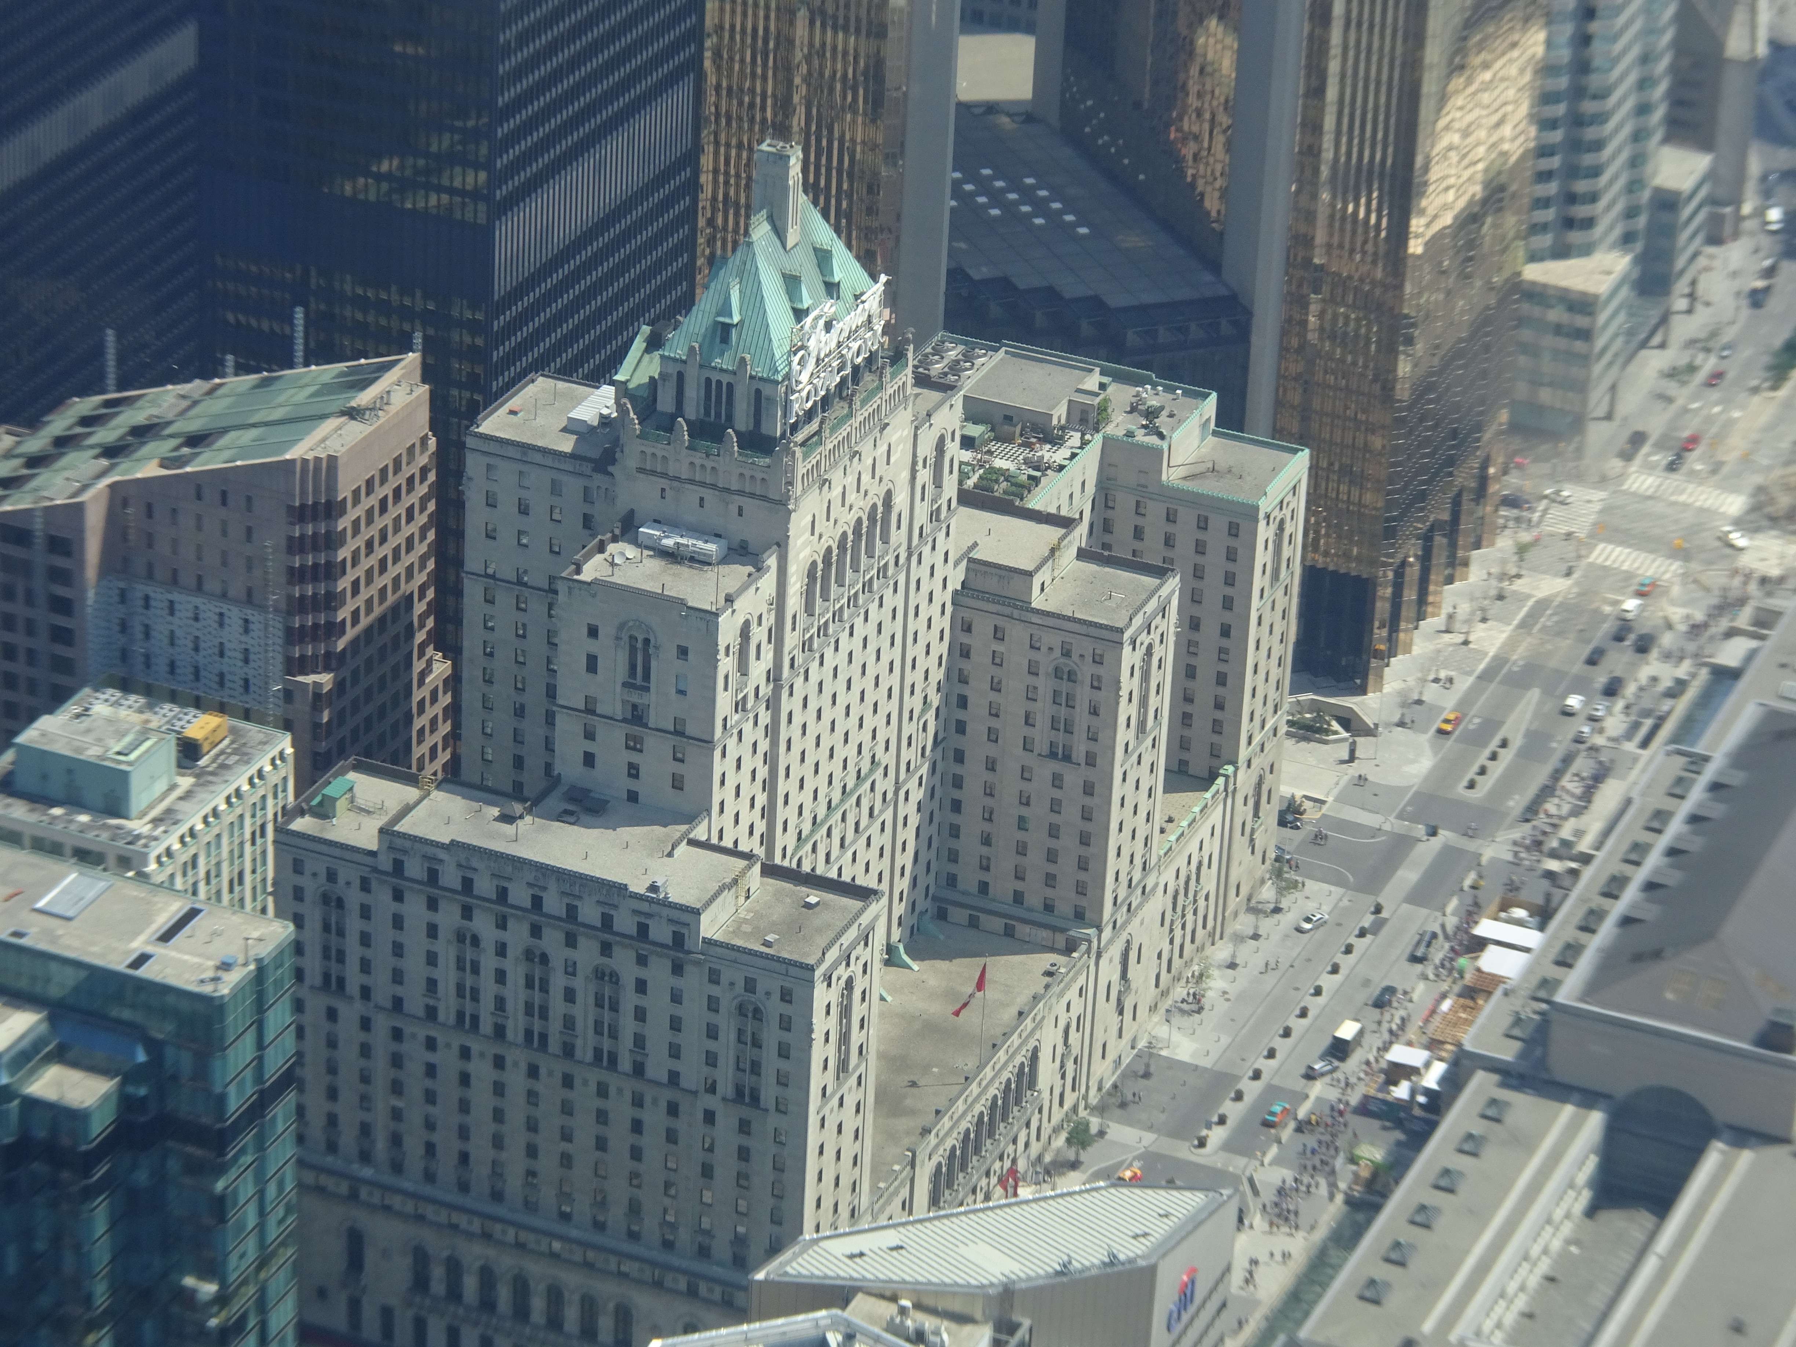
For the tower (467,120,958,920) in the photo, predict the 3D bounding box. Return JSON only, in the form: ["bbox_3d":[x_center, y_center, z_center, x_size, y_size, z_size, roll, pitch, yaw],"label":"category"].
[{"bbox_3d":[-27.007,-3.172,603.641,47.500,128.000,68.500,13,29,19],"label":"tower"}]

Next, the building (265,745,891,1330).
[{"bbox_3d":[-35.766,48.843,576.538,64.700,71.300,20.400,13,29,19],"label":"building"}]

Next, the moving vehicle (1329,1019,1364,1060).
[{"bbox_3d":[57.889,46.852,665.040,2.200,3.300,5.900,13,29,19],"label":"moving vehicle"}]

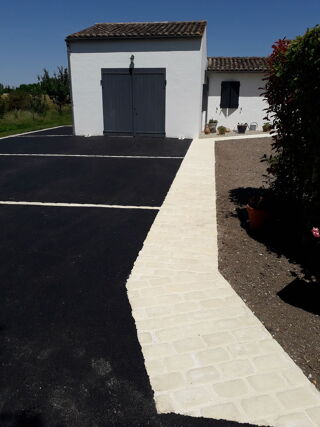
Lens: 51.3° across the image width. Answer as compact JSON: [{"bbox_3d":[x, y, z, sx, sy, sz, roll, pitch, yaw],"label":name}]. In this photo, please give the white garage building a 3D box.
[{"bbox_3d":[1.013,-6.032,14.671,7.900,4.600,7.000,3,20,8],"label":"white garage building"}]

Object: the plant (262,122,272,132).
[{"bbox_3d":[4.766,-3.807,14.665,0.440,0.400,0.440,3,20,8],"label":"plant"}]

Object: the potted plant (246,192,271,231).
[{"bbox_3d":[1.179,-0.021,3.923,0.300,0.400,0.300,3,20,8],"label":"potted plant"}]

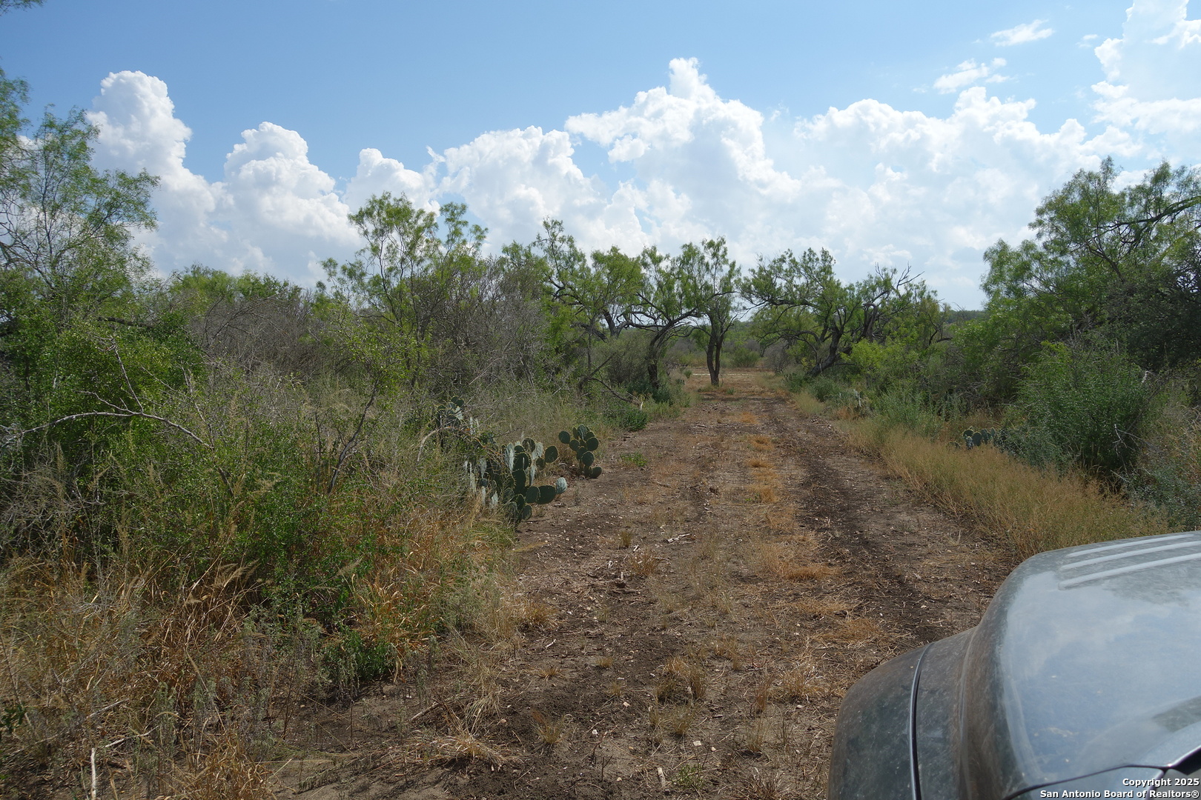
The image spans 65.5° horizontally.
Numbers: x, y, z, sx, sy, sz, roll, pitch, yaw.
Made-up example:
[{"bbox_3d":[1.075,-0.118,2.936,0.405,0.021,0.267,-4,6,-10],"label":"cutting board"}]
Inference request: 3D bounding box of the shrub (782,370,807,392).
[{"bbox_3d":[6.238,-0.588,30.000,0.800,0.740,0.800,0,4,0],"label":"shrub"}]

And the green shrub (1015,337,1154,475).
[{"bbox_3d":[5.541,0.097,10.700,1.550,1.600,1.450,0,4,0],"label":"green shrub"}]

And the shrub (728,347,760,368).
[{"bbox_3d":[8.453,-2.542,55.000,1.900,1.220,1.700,0,4,0],"label":"shrub"}]

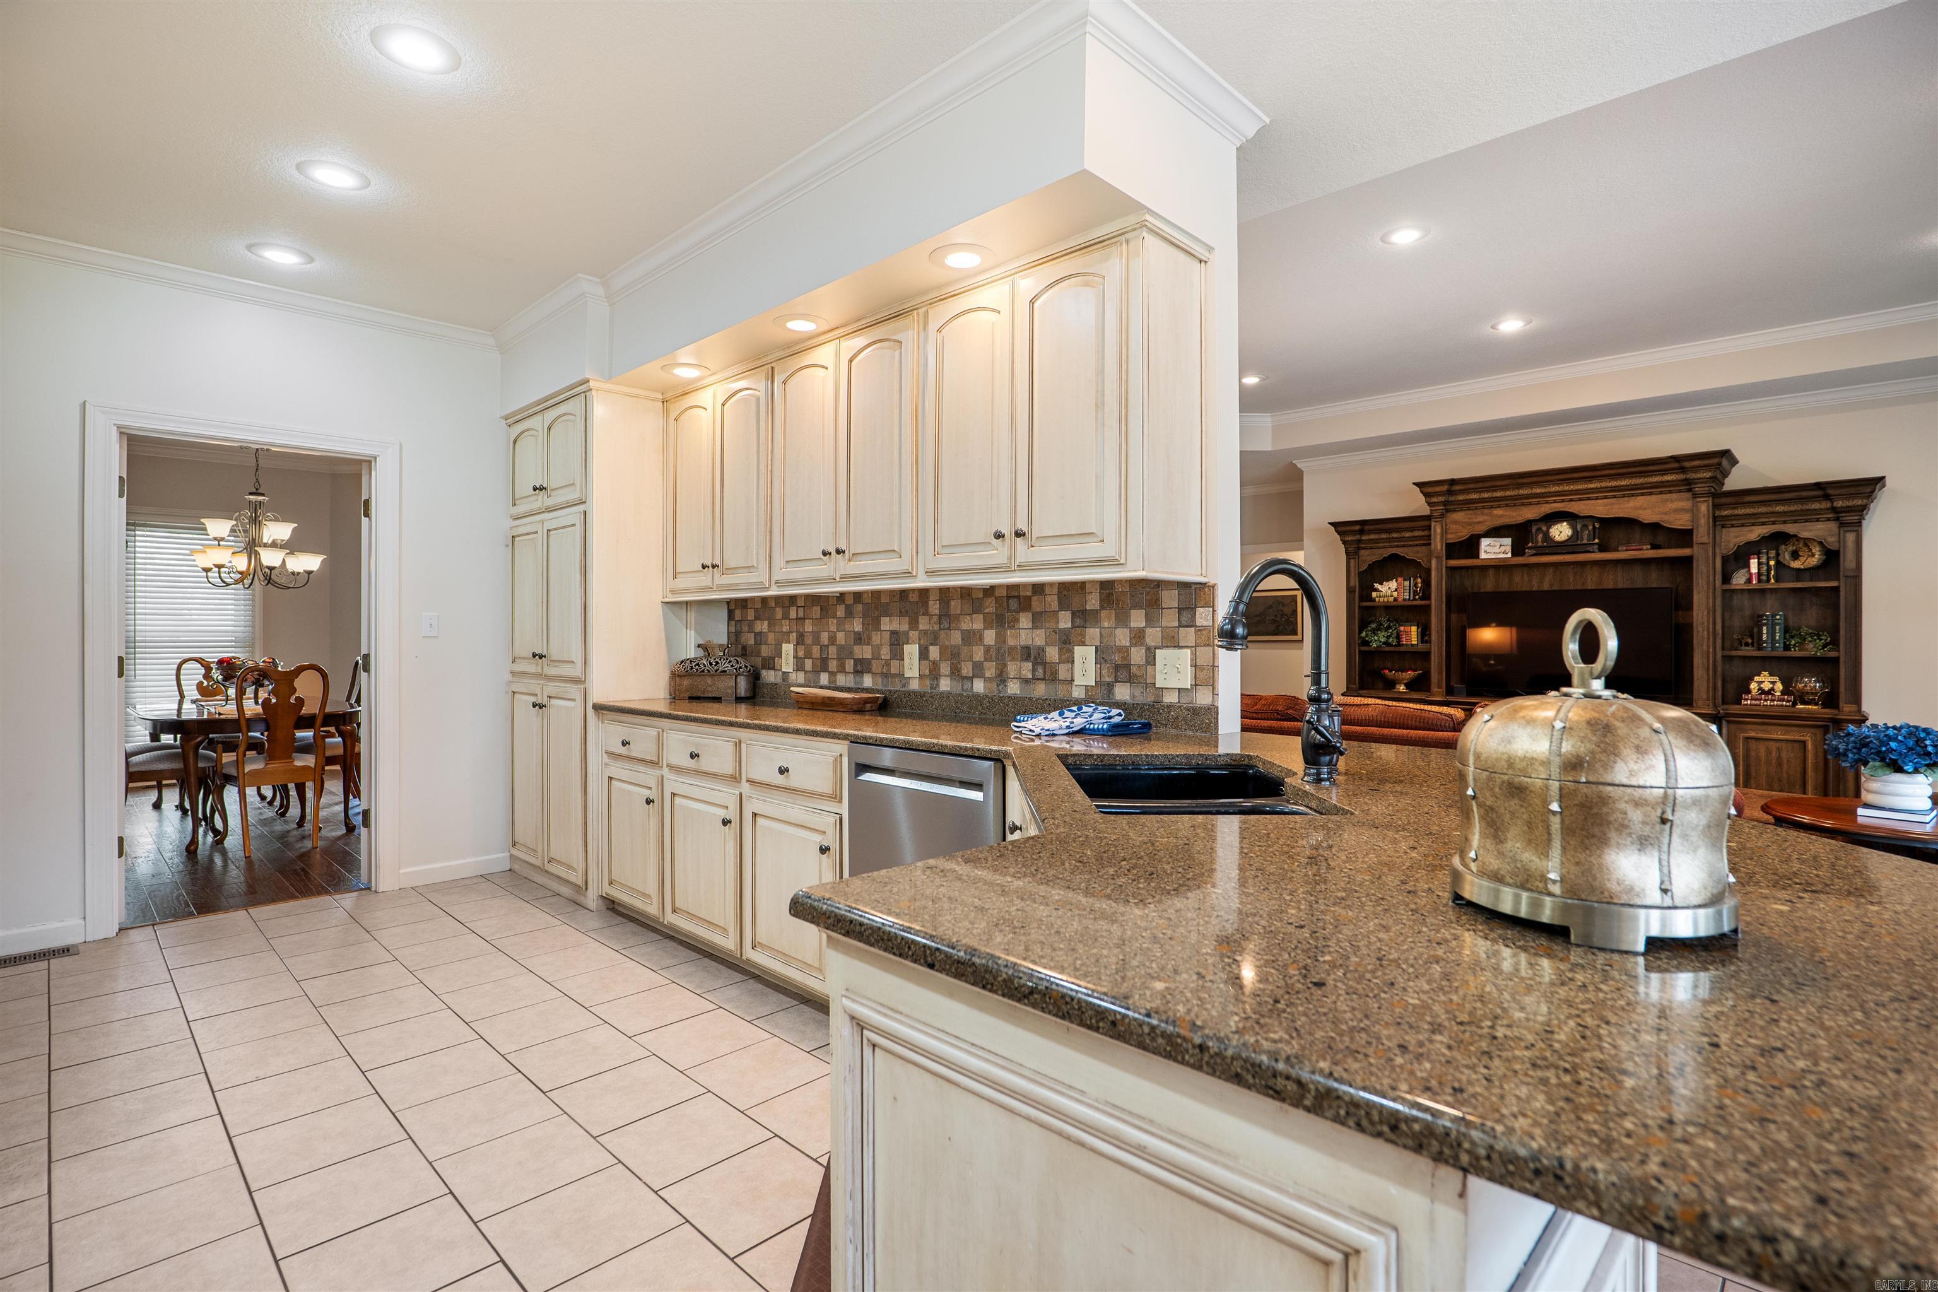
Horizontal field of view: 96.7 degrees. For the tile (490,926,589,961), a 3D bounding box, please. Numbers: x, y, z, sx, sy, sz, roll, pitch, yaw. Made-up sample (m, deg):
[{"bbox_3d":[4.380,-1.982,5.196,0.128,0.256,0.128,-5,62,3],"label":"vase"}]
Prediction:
[{"bbox_3d":[-1.679,1.172,3.395,0.298,0.010,0.298,0,0,45],"label":"tile"}]

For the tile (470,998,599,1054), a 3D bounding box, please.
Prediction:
[{"bbox_3d":[-1.343,1.180,2.676,0.297,0.010,0.293,0,0,43],"label":"tile"}]

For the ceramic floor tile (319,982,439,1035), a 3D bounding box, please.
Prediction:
[{"bbox_3d":[-1.929,1.199,2.836,0.303,0.010,0.296,0,0,43],"label":"ceramic floor tile"}]

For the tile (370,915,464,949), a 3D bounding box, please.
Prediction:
[{"bbox_3d":[-2.282,1.195,3.590,0.303,0.010,0.296,0,0,43],"label":"tile"}]

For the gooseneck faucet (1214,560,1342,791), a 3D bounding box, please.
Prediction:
[{"bbox_3d":[0.595,0.045,1.616,0.270,0.415,0.090,0,0,-26],"label":"gooseneck faucet"}]

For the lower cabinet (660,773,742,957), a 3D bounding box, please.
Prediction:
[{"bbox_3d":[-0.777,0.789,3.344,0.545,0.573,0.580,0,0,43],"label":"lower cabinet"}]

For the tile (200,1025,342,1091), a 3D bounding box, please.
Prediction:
[{"bbox_3d":[-1.989,1.177,2.470,0.298,0.010,0.298,0,0,45],"label":"tile"}]

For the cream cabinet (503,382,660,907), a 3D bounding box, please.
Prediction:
[{"bbox_3d":[-1.819,0.015,4.377,1.050,2.320,0.640,0,0,43],"label":"cream cabinet"}]

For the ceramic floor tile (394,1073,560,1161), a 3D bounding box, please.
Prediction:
[{"bbox_3d":[-1.227,1.179,2.163,0.298,0.010,0.298,0,0,45],"label":"ceramic floor tile"}]

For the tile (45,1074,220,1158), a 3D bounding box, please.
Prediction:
[{"bbox_3d":[-2.095,1.180,2.165,0.297,0.010,0.293,0,0,43],"label":"tile"}]

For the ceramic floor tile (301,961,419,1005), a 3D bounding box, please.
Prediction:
[{"bbox_3d":[-2.113,1.174,2.991,0.298,0.010,0.298,0,0,45],"label":"ceramic floor tile"}]

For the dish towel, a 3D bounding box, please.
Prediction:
[{"bbox_3d":[0.298,0.214,2.551,0.290,0.080,0.180,0,0,-30],"label":"dish towel"}]

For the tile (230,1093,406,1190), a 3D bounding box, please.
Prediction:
[{"bbox_3d":[-1.549,1.182,2.059,0.300,0.010,0.300,0,0,44],"label":"tile"}]

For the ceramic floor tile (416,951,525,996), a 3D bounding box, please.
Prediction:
[{"bbox_3d":[-1.811,1.198,3.138,0.303,0.010,0.296,0,0,43],"label":"ceramic floor tile"}]

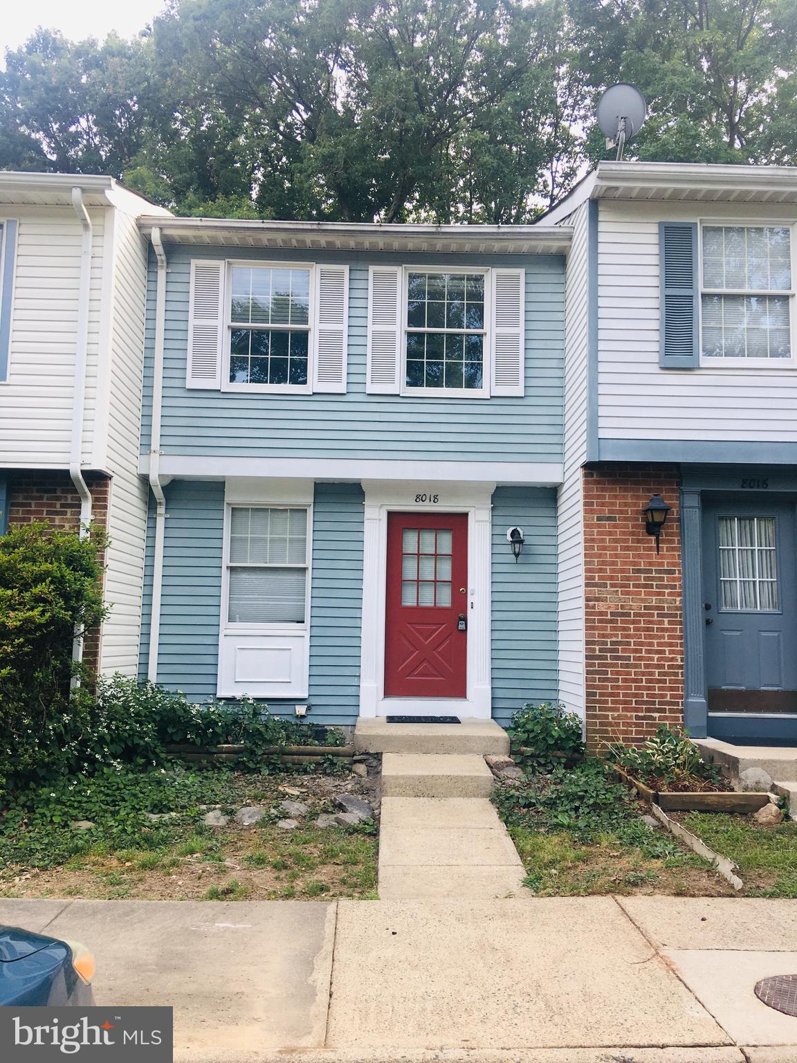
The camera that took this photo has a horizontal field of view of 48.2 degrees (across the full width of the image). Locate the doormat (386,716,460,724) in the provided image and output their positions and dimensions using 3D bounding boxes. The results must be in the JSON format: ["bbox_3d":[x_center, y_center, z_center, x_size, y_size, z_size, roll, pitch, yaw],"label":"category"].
[{"bbox_3d":[0.255,1.926,9.107,0.750,0.015,0.460,1,-7,-1],"label":"doormat"}]

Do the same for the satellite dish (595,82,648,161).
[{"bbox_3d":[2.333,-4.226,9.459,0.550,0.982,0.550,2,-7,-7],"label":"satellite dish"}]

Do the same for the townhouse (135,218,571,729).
[{"bbox_3d":[-0.564,-0.770,13.718,4.525,6.565,9.200,1,-7,-1],"label":"townhouse"}]

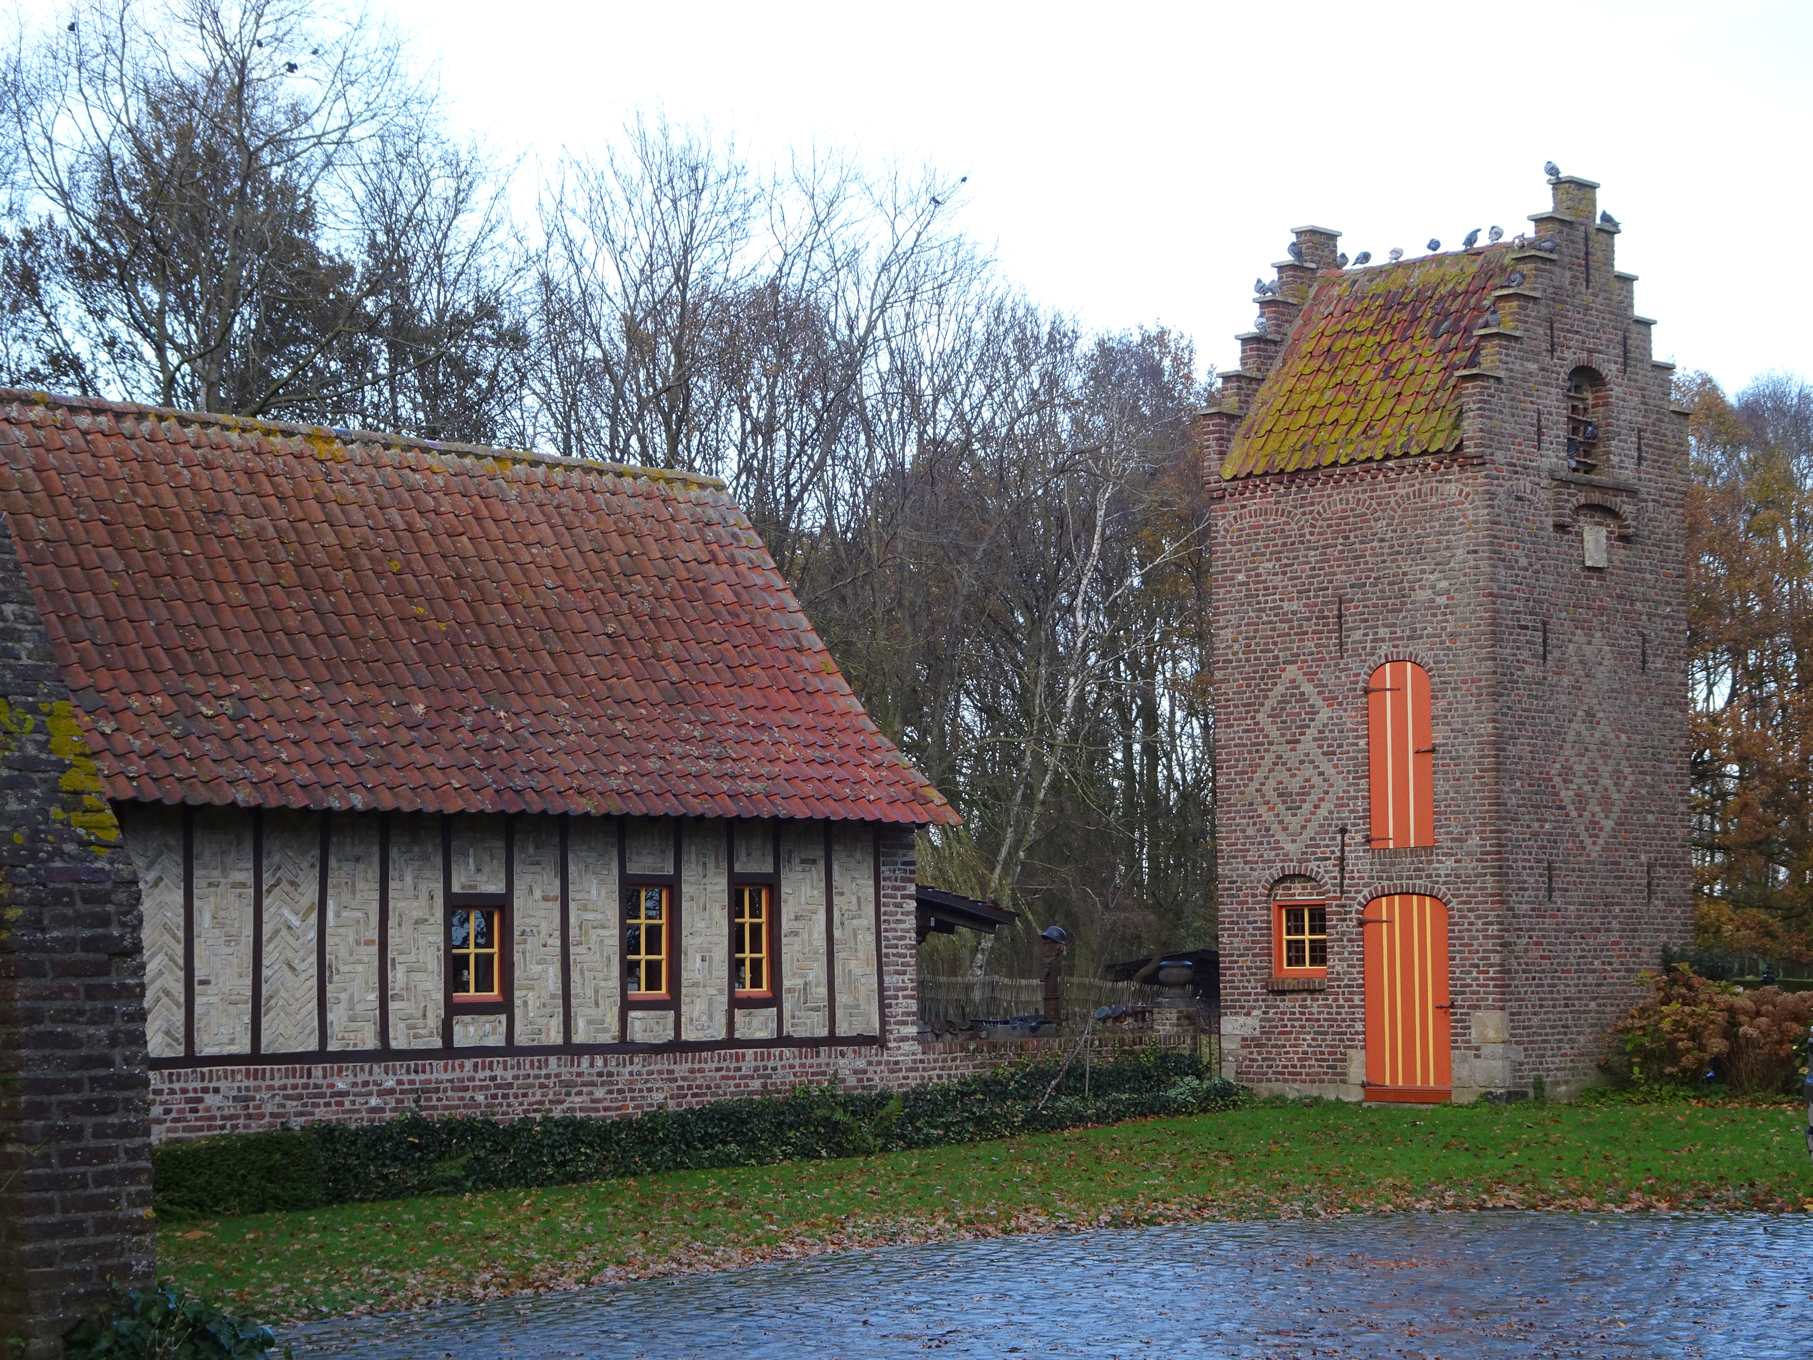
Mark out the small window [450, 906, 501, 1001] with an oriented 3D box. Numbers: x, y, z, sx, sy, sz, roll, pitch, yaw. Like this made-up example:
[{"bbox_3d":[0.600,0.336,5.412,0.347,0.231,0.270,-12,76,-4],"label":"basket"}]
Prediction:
[{"bbox_3d":[-3.675,2.329,27.740,0.550,0.780,0.100,4,-7,-44],"label":"small window"}]

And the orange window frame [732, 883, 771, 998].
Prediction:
[{"bbox_3d":[-1.425,2.400,29.910,0.480,1.030,0.100,4,-7,-44],"label":"orange window frame"}]

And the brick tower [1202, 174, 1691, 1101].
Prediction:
[{"bbox_3d":[5.987,-0.412,35.729,3.820,9.720,3.900,-5,-7,43],"label":"brick tower"}]

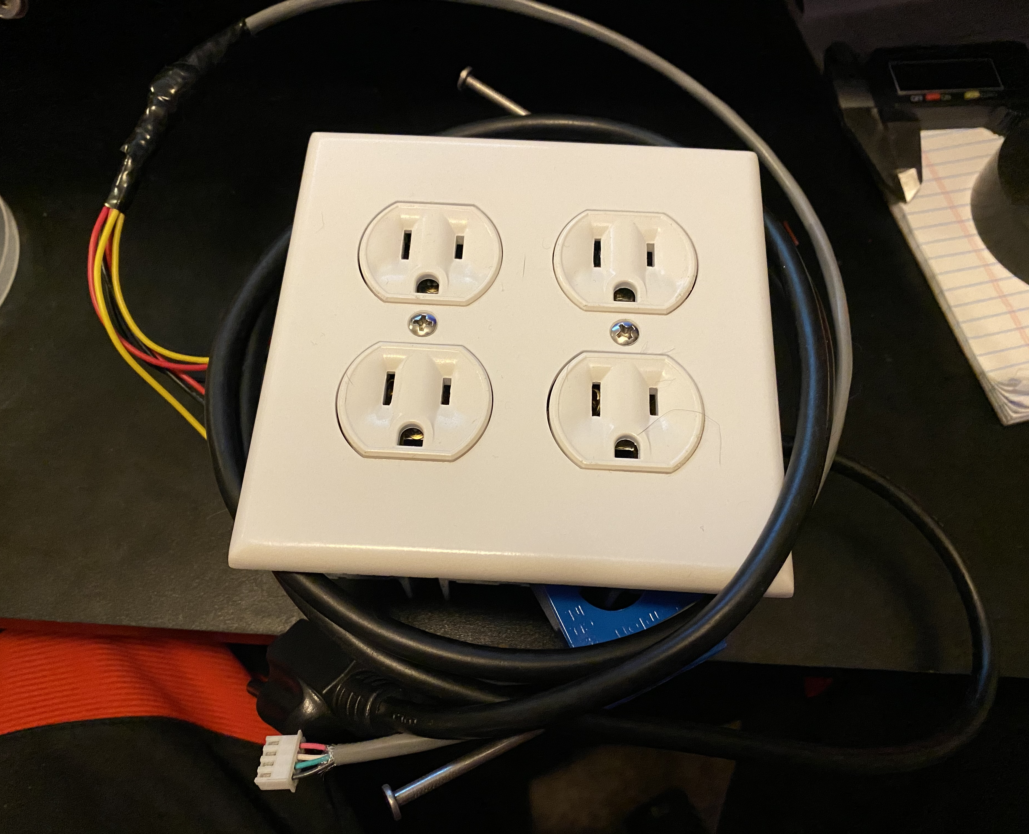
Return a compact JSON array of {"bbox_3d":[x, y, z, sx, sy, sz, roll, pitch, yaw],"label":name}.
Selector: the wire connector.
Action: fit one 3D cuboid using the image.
[{"bbox_3d":[-0.056,0.083,0.200,0.010,0.006,0.012,0,46,-1],"label":"wire connector"}]

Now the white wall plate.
[{"bbox_3d":[0.002,-0.017,0.197,0.116,0.024,0.114,3,67,1],"label":"white wall plate"}]

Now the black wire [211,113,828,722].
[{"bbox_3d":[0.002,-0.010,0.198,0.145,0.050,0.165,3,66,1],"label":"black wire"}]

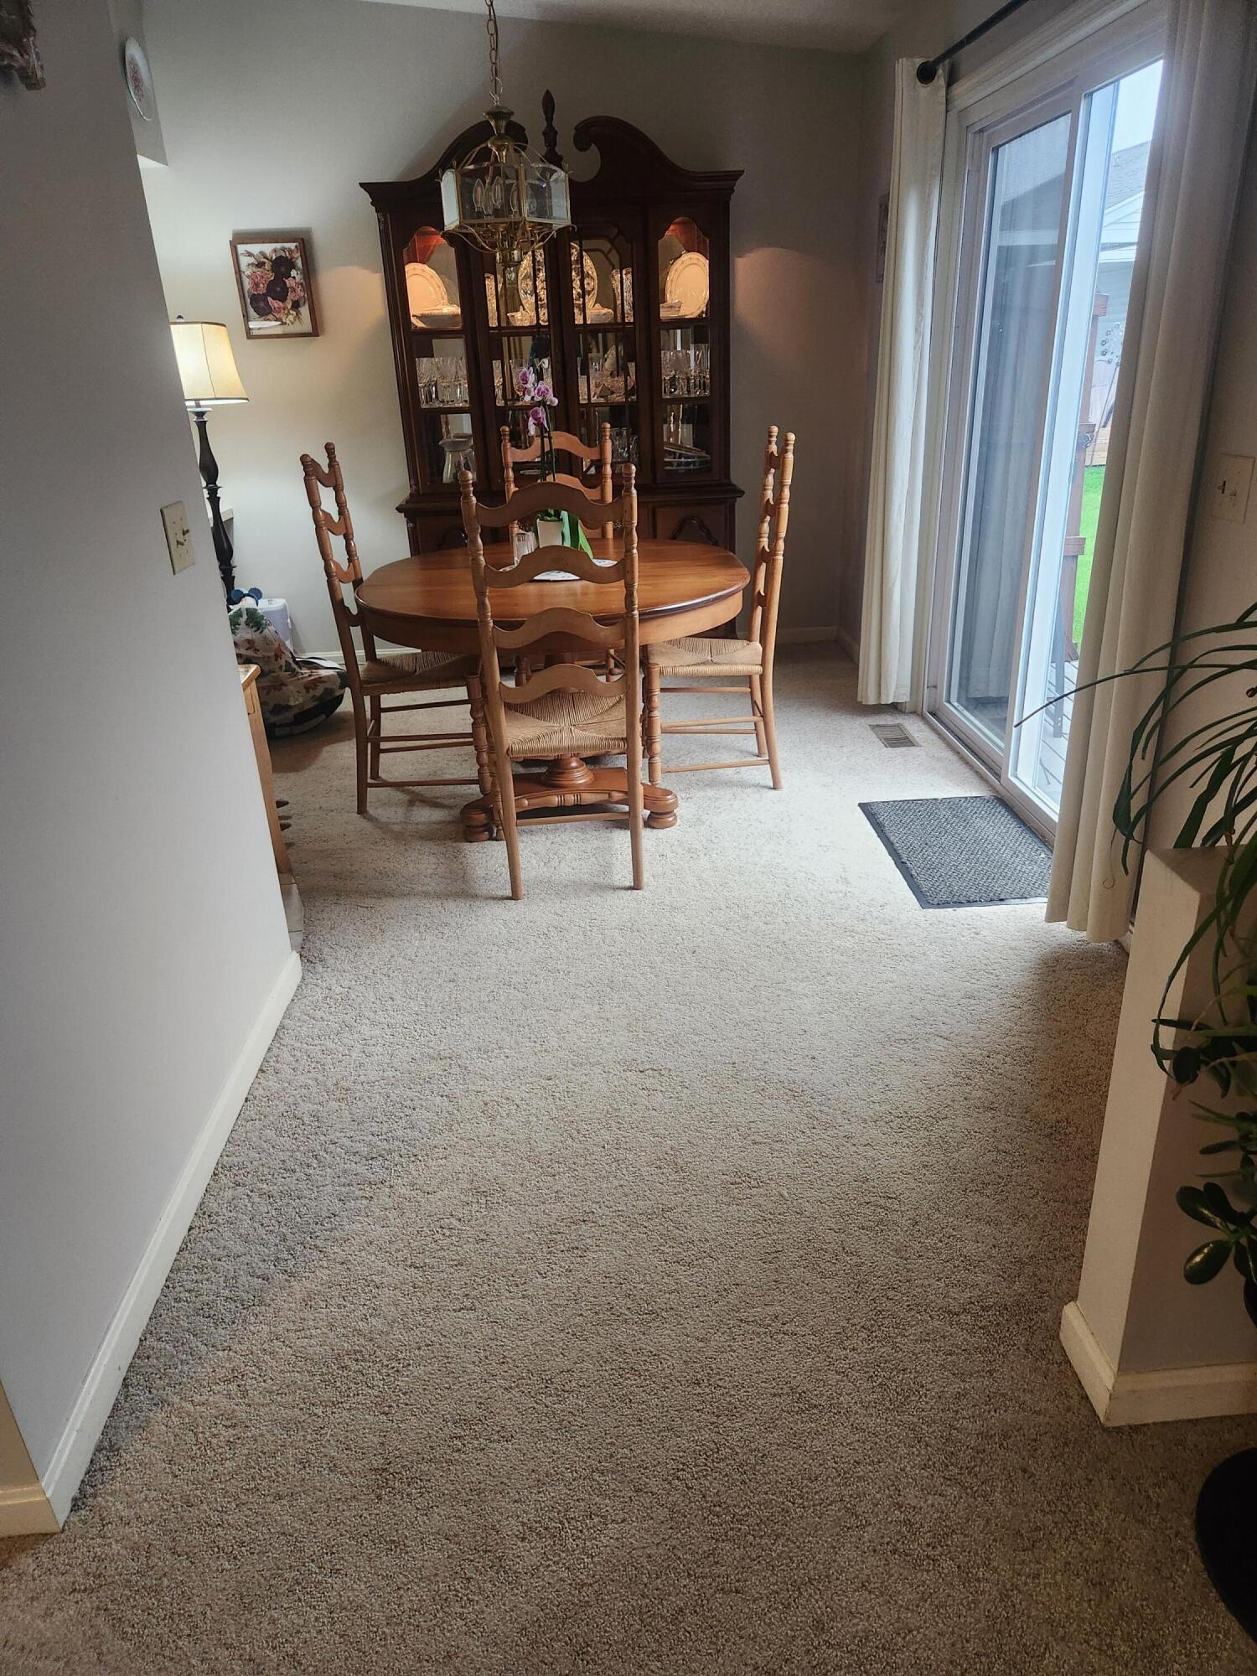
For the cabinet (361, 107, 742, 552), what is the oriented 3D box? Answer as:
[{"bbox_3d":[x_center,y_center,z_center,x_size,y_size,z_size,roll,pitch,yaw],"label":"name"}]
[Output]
[{"bbox_3d":[-0.274,-1.900,4.957,1.520,2.330,0.440,-3,24,-1],"label":"cabinet"}]

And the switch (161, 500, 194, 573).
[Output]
[{"bbox_3d":[-0.857,-0.575,2.126,0.018,0.119,0.118,-3,24,-1],"label":"switch"}]

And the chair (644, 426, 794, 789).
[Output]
[{"bbox_3d":[0.283,-0.757,3.745,0.490,1.160,0.500,-3,24,-1],"label":"chair"}]

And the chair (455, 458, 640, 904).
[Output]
[{"bbox_3d":[-0.189,-0.447,3.088,0.500,1.160,0.490,-4,24,-3],"label":"chair"}]

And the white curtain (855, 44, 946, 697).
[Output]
[{"bbox_3d":[0.991,-1.552,4.111,0.180,2.180,0.260,-3,24,-1],"label":"white curtain"}]

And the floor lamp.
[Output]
[{"bbox_3d":[-1.794,-1.397,4.872,0.430,1.610,0.430,-3,24,-1],"label":"floor lamp"}]

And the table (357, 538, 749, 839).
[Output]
[{"bbox_3d":[-0.224,-0.518,3.765,1.220,0.750,1.440,-3,24,-1],"label":"table"}]

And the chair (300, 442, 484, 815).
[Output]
[{"bbox_3d":[-0.728,-0.691,3.703,0.480,1.160,0.500,-3,24,-1],"label":"chair"}]

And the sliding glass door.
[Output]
[{"bbox_3d":[1.244,-1.063,3.266,0.120,2.030,1.800,-3,24,-1],"label":"sliding glass door"}]

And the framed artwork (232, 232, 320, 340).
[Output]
[{"bbox_3d":[-1.547,-2.409,4.886,0.320,0.395,0.030,-3,24,-1],"label":"framed artwork"}]

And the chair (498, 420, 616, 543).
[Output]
[{"bbox_3d":[-0.244,-0.968,4.283,0.500,1.160,0.490,-3,24,-1],"label":"chair"}]

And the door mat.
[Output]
[{"bbox_3d":[1.003,0.020,3.324,0.460,0.012,0.760,-3,24,-1],"label":"door mat"}]

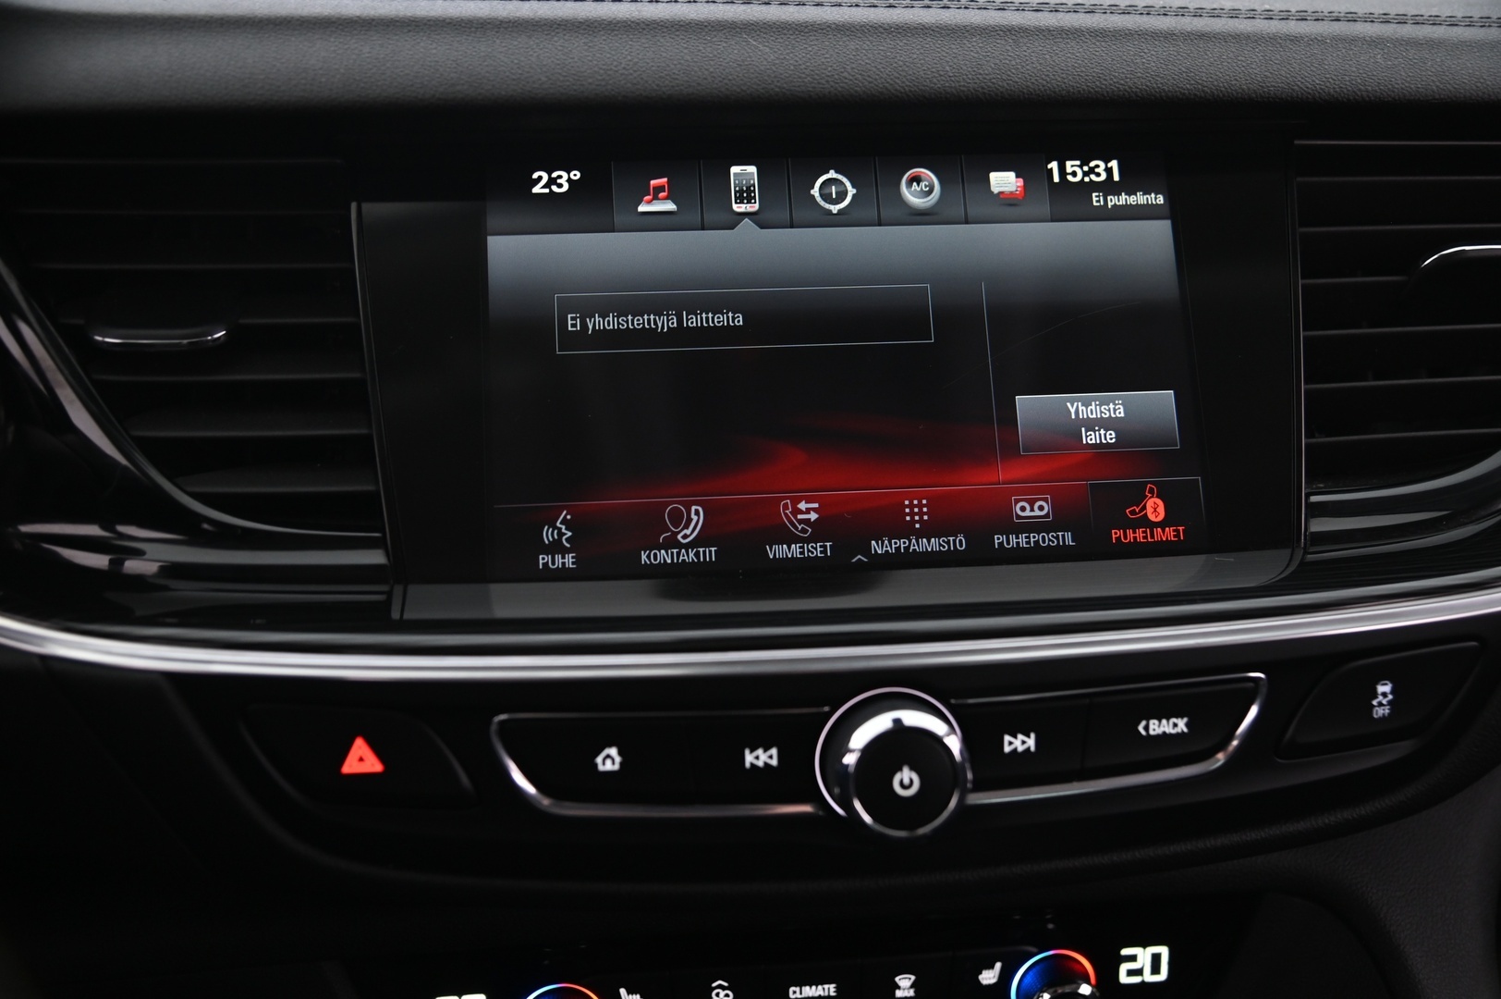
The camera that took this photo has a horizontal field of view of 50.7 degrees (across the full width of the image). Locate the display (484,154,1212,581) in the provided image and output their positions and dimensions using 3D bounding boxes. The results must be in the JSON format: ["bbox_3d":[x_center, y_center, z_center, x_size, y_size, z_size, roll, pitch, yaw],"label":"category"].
[{"bbox_3d":[0.023,-0.034,0.398,0.177,0.107,0.015,-2,-12,-5],"label":"display"}]

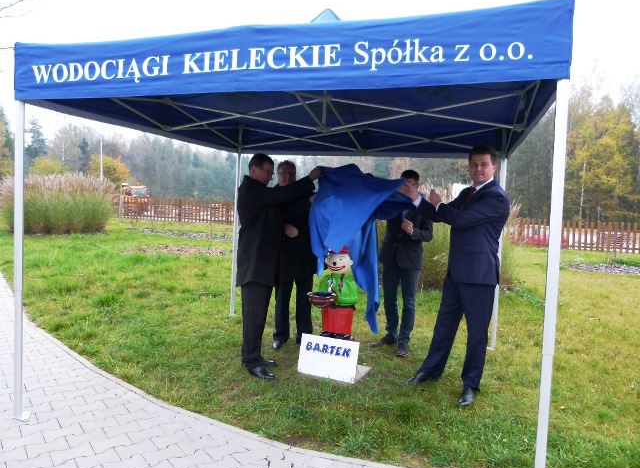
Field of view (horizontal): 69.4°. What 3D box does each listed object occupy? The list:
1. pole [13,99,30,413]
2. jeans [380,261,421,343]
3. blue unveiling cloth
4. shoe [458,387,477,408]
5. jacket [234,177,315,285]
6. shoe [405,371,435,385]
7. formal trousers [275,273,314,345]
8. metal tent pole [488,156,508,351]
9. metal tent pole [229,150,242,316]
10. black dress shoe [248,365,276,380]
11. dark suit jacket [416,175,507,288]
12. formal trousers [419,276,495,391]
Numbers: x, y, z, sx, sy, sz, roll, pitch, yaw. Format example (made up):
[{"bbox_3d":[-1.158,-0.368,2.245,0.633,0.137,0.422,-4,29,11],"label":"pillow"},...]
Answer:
[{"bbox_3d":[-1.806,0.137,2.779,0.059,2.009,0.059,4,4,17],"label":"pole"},{"bbox_3d":[0.826,0.584,4.626,0.414,0.955,0.295,3,4,17],"label":"jeans"},{"bbox_3d":[0.333,0.067,3.922,0.886,1.389,0.640,2,4,0],"label":"blue unveiling cloth"},{"bbox_3d":[1.095,1.163,3.391,0.105,0.110,0.290,5,4,32],"label":"shoe"},{"bbox_3d":[-0.364,-0.021,3.810,0.601,0.916,0.492,3,4,6],"label":"jacket"},{"bbox_3d":[0.812,1.132,3.710,0.290,0.110,0.105,1,4,-22],"label":"shoe"},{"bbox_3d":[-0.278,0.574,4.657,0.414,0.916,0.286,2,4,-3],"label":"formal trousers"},{"bbox_3d":[1.790,0.179,4.663,0.059,2.009,0.059,3,4,17],"label":"metal tent pole"},{"bbox_3d":[-0.984,-0.017,5.493,0.059,2.009,0.059,4,5,17],"label":"metal tent pole"},{"bbox_3d":[-0.474,1.083,3.705,0.290,0.110,0.105,4,4,28],"label":"black dress shoe"},{"bbox_3d":[1.125,-0.025,3.519,0.522,0.798,0.502,-1,5,-44],"label":"dark suit jacket"},{"bbox_3d":[1.069,0.658,3.623,0.532,0.965,0.345,5,5,41],"label":"formal trousers"}]

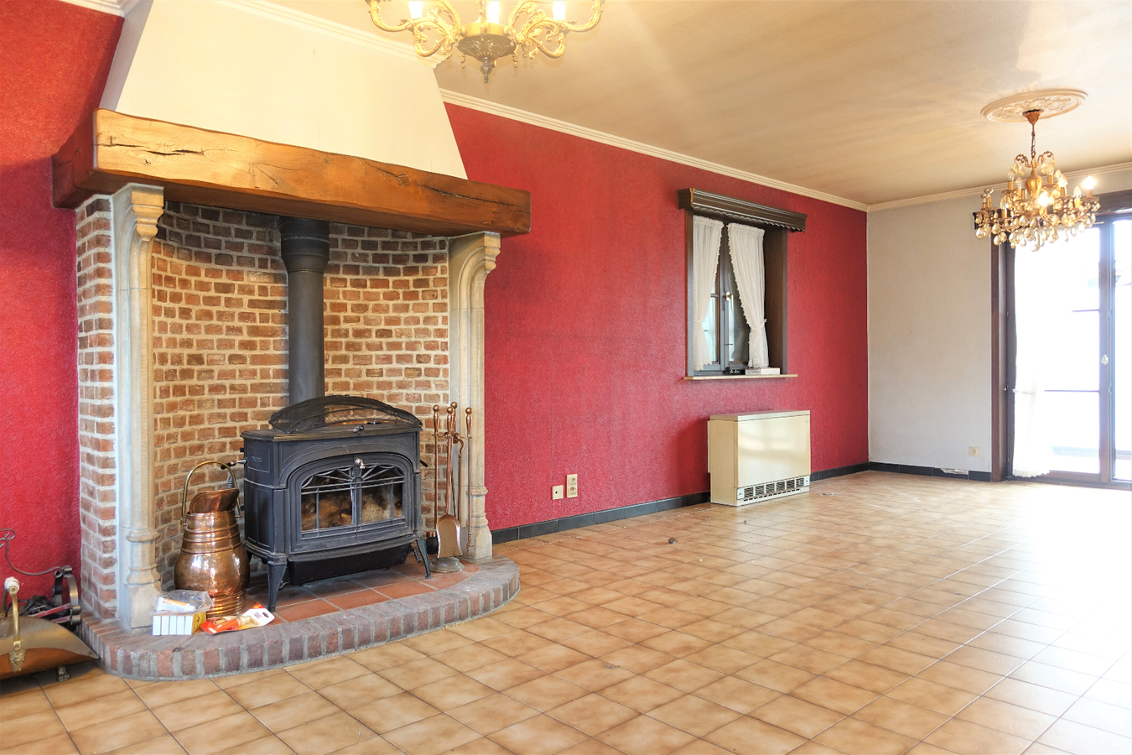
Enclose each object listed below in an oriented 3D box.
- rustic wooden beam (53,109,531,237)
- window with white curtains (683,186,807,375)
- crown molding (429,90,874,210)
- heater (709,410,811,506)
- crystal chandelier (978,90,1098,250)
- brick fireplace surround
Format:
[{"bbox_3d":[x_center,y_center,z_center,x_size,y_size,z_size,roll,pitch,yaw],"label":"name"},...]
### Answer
[{"bbox_3d":[-1.077,-0.748,3.172,1.689,0.217,0.866,-1,1,-41],"label":"rustic wooden beam"},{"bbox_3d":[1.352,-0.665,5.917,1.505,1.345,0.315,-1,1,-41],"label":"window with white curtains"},{"bbox_3d":[1.044,-1.551,5.557,4.870,0.058,0.052,-1,1,-41],"label":"crown molding"},{"bbox_3d":[1.501,0.594,5.800,0.955,0.645,0.250,-1,1,-41],"label":"heater"},{"bbox_3d":[2.732,-1.159,4.401,0.720,0.845,0.720,-1,1,-41],"label":"crystal chandelier"},{"bbox_3d":[-1.006,0.153,3.123,1.680,1.620,1.035,-1,1,-41],"label":"brick fireplace surround"}]

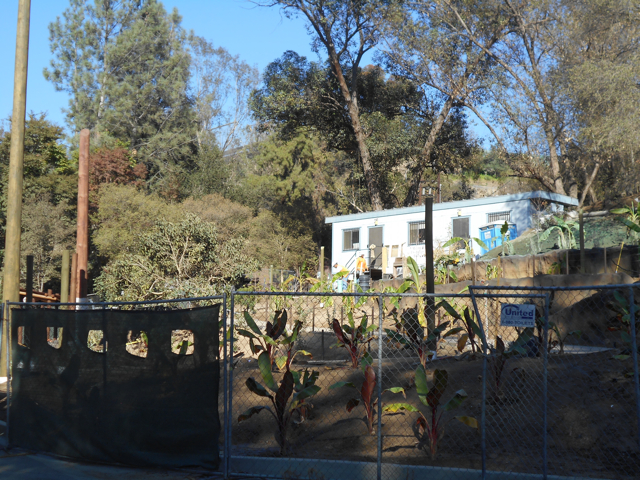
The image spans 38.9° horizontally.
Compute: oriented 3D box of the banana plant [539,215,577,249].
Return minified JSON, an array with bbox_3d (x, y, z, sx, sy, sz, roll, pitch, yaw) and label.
[{"bbox_3d":[7.472,-0.236,28.500,1.196,1.007,1.000,0,-6,0],"label":"banana plant"}]

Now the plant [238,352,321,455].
[{"bbox_3d":[-0.427,1.724,9.550,0.864,1.075,0.800,0,-6,0],"label":"plant"}]

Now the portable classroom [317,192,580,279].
[{"bbox_3d":[6.164,0.054,44.965,12.772,3.172,3.481,-6,-9,43],"label":"portable classroom"}]

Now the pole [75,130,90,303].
[{"bbox_3d":[-6.423,-0.636,24.500,0.276,4.652,0.276,0,-6,0],"label":"pole"}]

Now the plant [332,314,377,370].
[{"bbox_3d":[0.552,1.609,14.500,0.704,0.896,0.620,0,-6,0],"label":"plant"}]

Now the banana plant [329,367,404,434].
[{"bbox_3d":[0.524,1.796,10.200,0.856,0.788,0.650,0,-6,0],"label":"banana plant"}]

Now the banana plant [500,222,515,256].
[{"bbox_3d":[6.416,-0.051,31.000,0.479,1.232,0.500,0,-6,0],"label":"banana plant"}]

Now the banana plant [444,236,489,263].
[{"bbox_3d":[5.300,0.346,33.000,1.676,0.947,1.200,0,-6,0],"label":"banana plant"}]

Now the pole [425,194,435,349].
[{"bbox_3d":[1.994,0.592,16.500,0.149,2.768,0.149,0,-6,0],"label":"pole"}]

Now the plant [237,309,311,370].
[{"bbox_3d":[-0.744,1.593,14.500,1.185,0.992,0.950,0,-6,0],"label":"plant"}]

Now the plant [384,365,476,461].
[{"bbox_3d":[1.094,1.723,9.050,0.939,0.919,0.800,0,-6,0],"label":"plant"}]

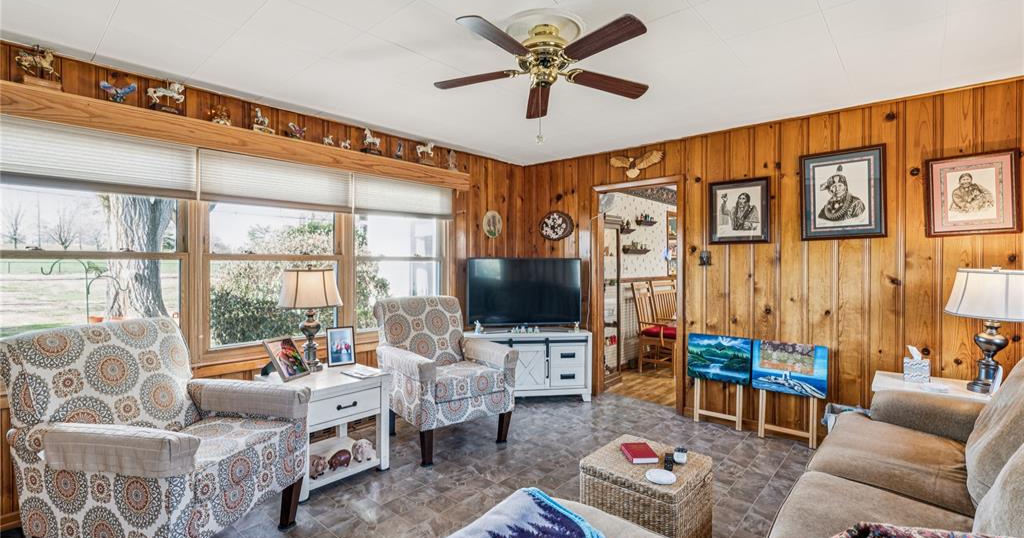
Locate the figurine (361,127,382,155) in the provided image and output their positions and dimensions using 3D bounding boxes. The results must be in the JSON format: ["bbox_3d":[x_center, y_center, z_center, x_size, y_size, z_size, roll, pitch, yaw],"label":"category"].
[{"bbox_3d":[-1.123,-1.018,3.635,0.075,0.195,0.185,0,0,43],"label":"figurine"}]

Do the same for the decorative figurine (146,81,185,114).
[{"bbox_3d":[-2.022,-1.002,2.659,0.070,0.196,0.180,0,0,42],"label":"decorative figurine"}]

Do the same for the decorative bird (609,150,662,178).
[{"bbox_3d":[1.153,-0.963,4.223,0.520,0.220,0.060,0,0,40],"label":"decorative bird"}]

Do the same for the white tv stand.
[{"bbox_3d":[0.108,0.953,4.542,1.280,0.675,0.400,0,0,-8],"label":"white tv stand"}]

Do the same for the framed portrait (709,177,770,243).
[{"bbox_3d":[1.832,-0.459,3.674,0.455,0.508,0.030,0,1,41],"label":"framed portrait"}]

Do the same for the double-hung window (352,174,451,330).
[{"bbox_3d":[-0.935,-0.121,4.021,0.110,1.290,1.020,0,1,41],"label":"double-hung window"}]

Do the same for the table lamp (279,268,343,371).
[{"bbox_3d":[-1.371,0.327,3.091,0.415,0.705,0.415,0,1,41],"label":"table lamp"}]

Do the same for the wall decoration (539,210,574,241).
[{"bbox_3d":[0.472,-0.460,4.818,0.380,0.310,0.090,0,0,42],"label":"wall decoration"}]

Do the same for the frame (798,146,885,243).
[{"bbox_3d":[2.339,-0.525,3.227,0.495,0.633,0.030,0,1,41],"label":"frame"}]

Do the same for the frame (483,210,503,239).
[{"bbox_3d":[-0.194,-0.468,4.798,0.030,0.292,0.280,0,0,42],"label":"frame"}]

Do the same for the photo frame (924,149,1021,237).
[{"bbox_3d":[2.826,-0.454,2.798,0.410,0.493,0.030,0,1,41],"label":"photo frame"}]

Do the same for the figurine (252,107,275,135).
[{"bbox_3d":[-1.663,-0.996,3.064,0.070,0.178,0.137,0,0,24],"label":"figurine"}]

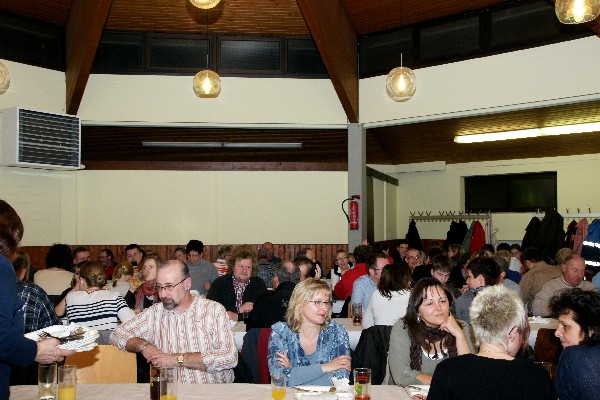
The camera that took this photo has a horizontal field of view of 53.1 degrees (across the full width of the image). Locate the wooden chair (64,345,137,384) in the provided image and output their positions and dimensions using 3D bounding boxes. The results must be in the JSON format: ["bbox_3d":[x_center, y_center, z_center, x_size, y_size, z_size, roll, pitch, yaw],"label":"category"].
[{"bbox_3d":[-1.061,1.198,2.997,0.420,0.830,0.500,0,-2,0],"label":"wooden chair"}]

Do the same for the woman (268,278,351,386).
[{"bbox_3d":[0.047,0.993,2.795,0.460,1.225,0.720,0,-2,-6],"label":"woman"}]

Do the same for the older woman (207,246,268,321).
[{"bbox_3d":[-0.500,1.018,4.585,0.520,1.310,0.750,0,-2,-6],"label":"older woman"}]

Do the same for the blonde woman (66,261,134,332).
[{"bbox_3d":[-1.360,1.037,4.164,0.500,1.240,0.720,0,-2,6],"label":"blonde woman"}]

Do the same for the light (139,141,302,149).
[{"bbox_3d":[-1.482,-1.052,11.447,3.030,0.080,0.120,0,-2,-5],"label":"light"}]

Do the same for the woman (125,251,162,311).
[{"bbox_3d":[-1.200,1.045,4.644,0.460,1.260,0.750,0,-2,11],"label":"woman"}]

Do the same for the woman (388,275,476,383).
[{"bbox_3d":[0.670,0.968,2.792,0.520,1.200,0.740,0,-2,-3],"label":"woman"}]

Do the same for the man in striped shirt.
[{"bbox_3d":[-0.618,0.954,2.896,0.650,1.310,0.780,-1,-2,22],"label":"man in striped shirt"}]

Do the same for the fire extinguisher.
[{"bbox_3d":[0.858,0.213,10.000,0.280,0.580,0.180,-1,-2,14],"label":"fire extinguisher"}]

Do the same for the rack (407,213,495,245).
[{"bbox_3d":[3.030,1.100,12.247,1.820,1.720,0.420,-2,-3,41],"label":"rack"}]

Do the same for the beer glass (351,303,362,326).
[{"bbox_3d":[0.418,0.833,4.332,0.070,0.160,0.070,0,-2,0],"label":"beer glass"}]

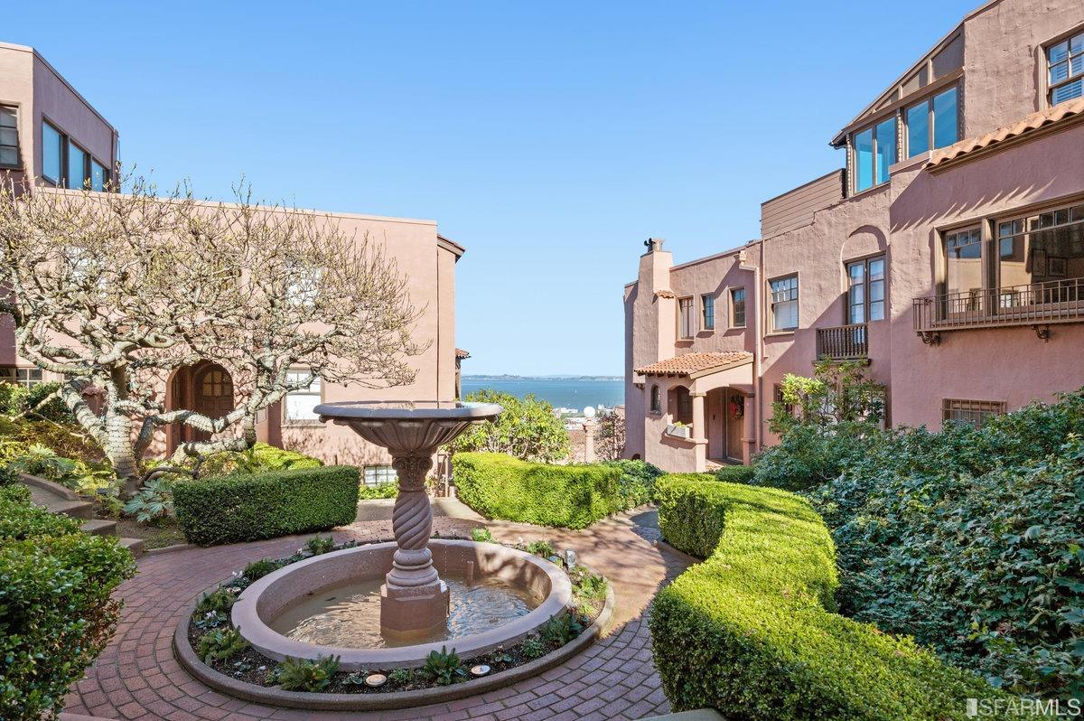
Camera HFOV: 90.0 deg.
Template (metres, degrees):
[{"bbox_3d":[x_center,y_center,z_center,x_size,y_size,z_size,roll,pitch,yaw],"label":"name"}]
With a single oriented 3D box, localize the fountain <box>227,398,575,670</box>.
[{"bbox_3d":[-1.076,1.172,4.604,2.595,1.606,2.595,0,-2,0],"label":"fountain"}]

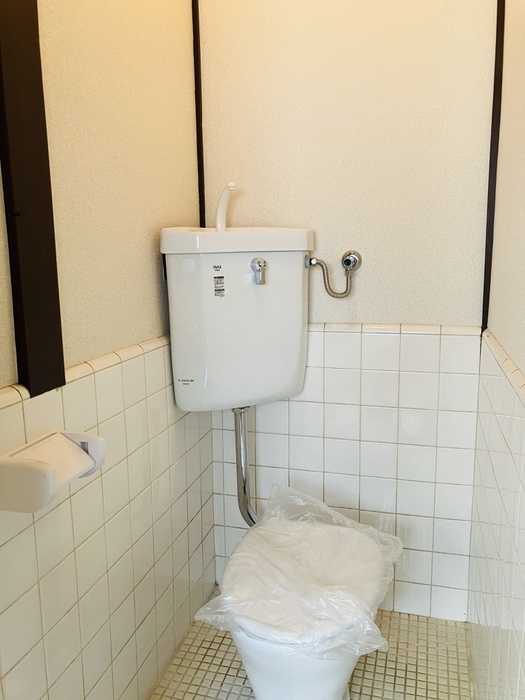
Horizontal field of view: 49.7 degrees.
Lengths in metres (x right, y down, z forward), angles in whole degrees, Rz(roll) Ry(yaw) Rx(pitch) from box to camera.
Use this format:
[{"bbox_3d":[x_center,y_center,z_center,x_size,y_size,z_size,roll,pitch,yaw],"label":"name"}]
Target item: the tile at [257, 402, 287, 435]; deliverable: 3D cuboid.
[{"bbox_3d":[0.029,0.204,1.728,0.105,0.105,0.008,2,10,15],"label":"tile"}]

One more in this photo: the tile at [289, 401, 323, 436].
[{"bbox_3d":[0.132,0.208,1.700,0.105,0.105,0.008,2,10,15],"label":"tile"}]

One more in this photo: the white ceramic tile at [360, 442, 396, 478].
[{"bbox_3d":[0.343,0.322,1.664,0.105,0.105,0.009,2,10,16],"label":"white ceramic tile"}]

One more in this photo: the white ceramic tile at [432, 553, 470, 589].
[{"bbox_3d":[0.551,0.647,1.662,0.101,0.105,0.009,2,10,16],"label":"white ceramic tile"}]

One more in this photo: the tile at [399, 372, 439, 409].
[{"bbox_3d":[0.445,0.114,1.610,0.106,0.106,0.008,2,10,16],"label":"tile"}]

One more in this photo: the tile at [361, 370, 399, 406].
[{"bbox_3d":[0.341,0.110,1.639,0.106,0.106,0.008,2,10,16],"label":"tile"}]

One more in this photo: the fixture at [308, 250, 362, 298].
[{"bbox_3d":[0.201,-0.213,1.589,0.145,0.129,0.067,2,10,15],"label":"fixture"}]

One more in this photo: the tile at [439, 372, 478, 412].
[{"bbox_3d":[0.543,0.118,1.567,0.105,0.105,0.008,2,10,15],"label":"tile"}]

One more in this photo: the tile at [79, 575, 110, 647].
[{"bbox_3d":[-0.344,0.527,1.149,0.008,0.105,0.105,2,10,15],"label":"tile"}]

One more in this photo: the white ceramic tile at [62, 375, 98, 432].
[{"bbox_3d":[-0.352,0.107,1.088,0.008,0.106,0.107,2,10,15],"label":"white ceramic tile"}]

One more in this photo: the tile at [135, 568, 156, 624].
[{"bbox_3d":[-0.288,0.604,1.385,0.008,0.106,0.105,2,10,15],"label":"tile"}]

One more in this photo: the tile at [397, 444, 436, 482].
[{"bbox_3d":[0.446,0.326,1.635,0.105,0.105,0.009,2,10,16],"label":"tile"}]

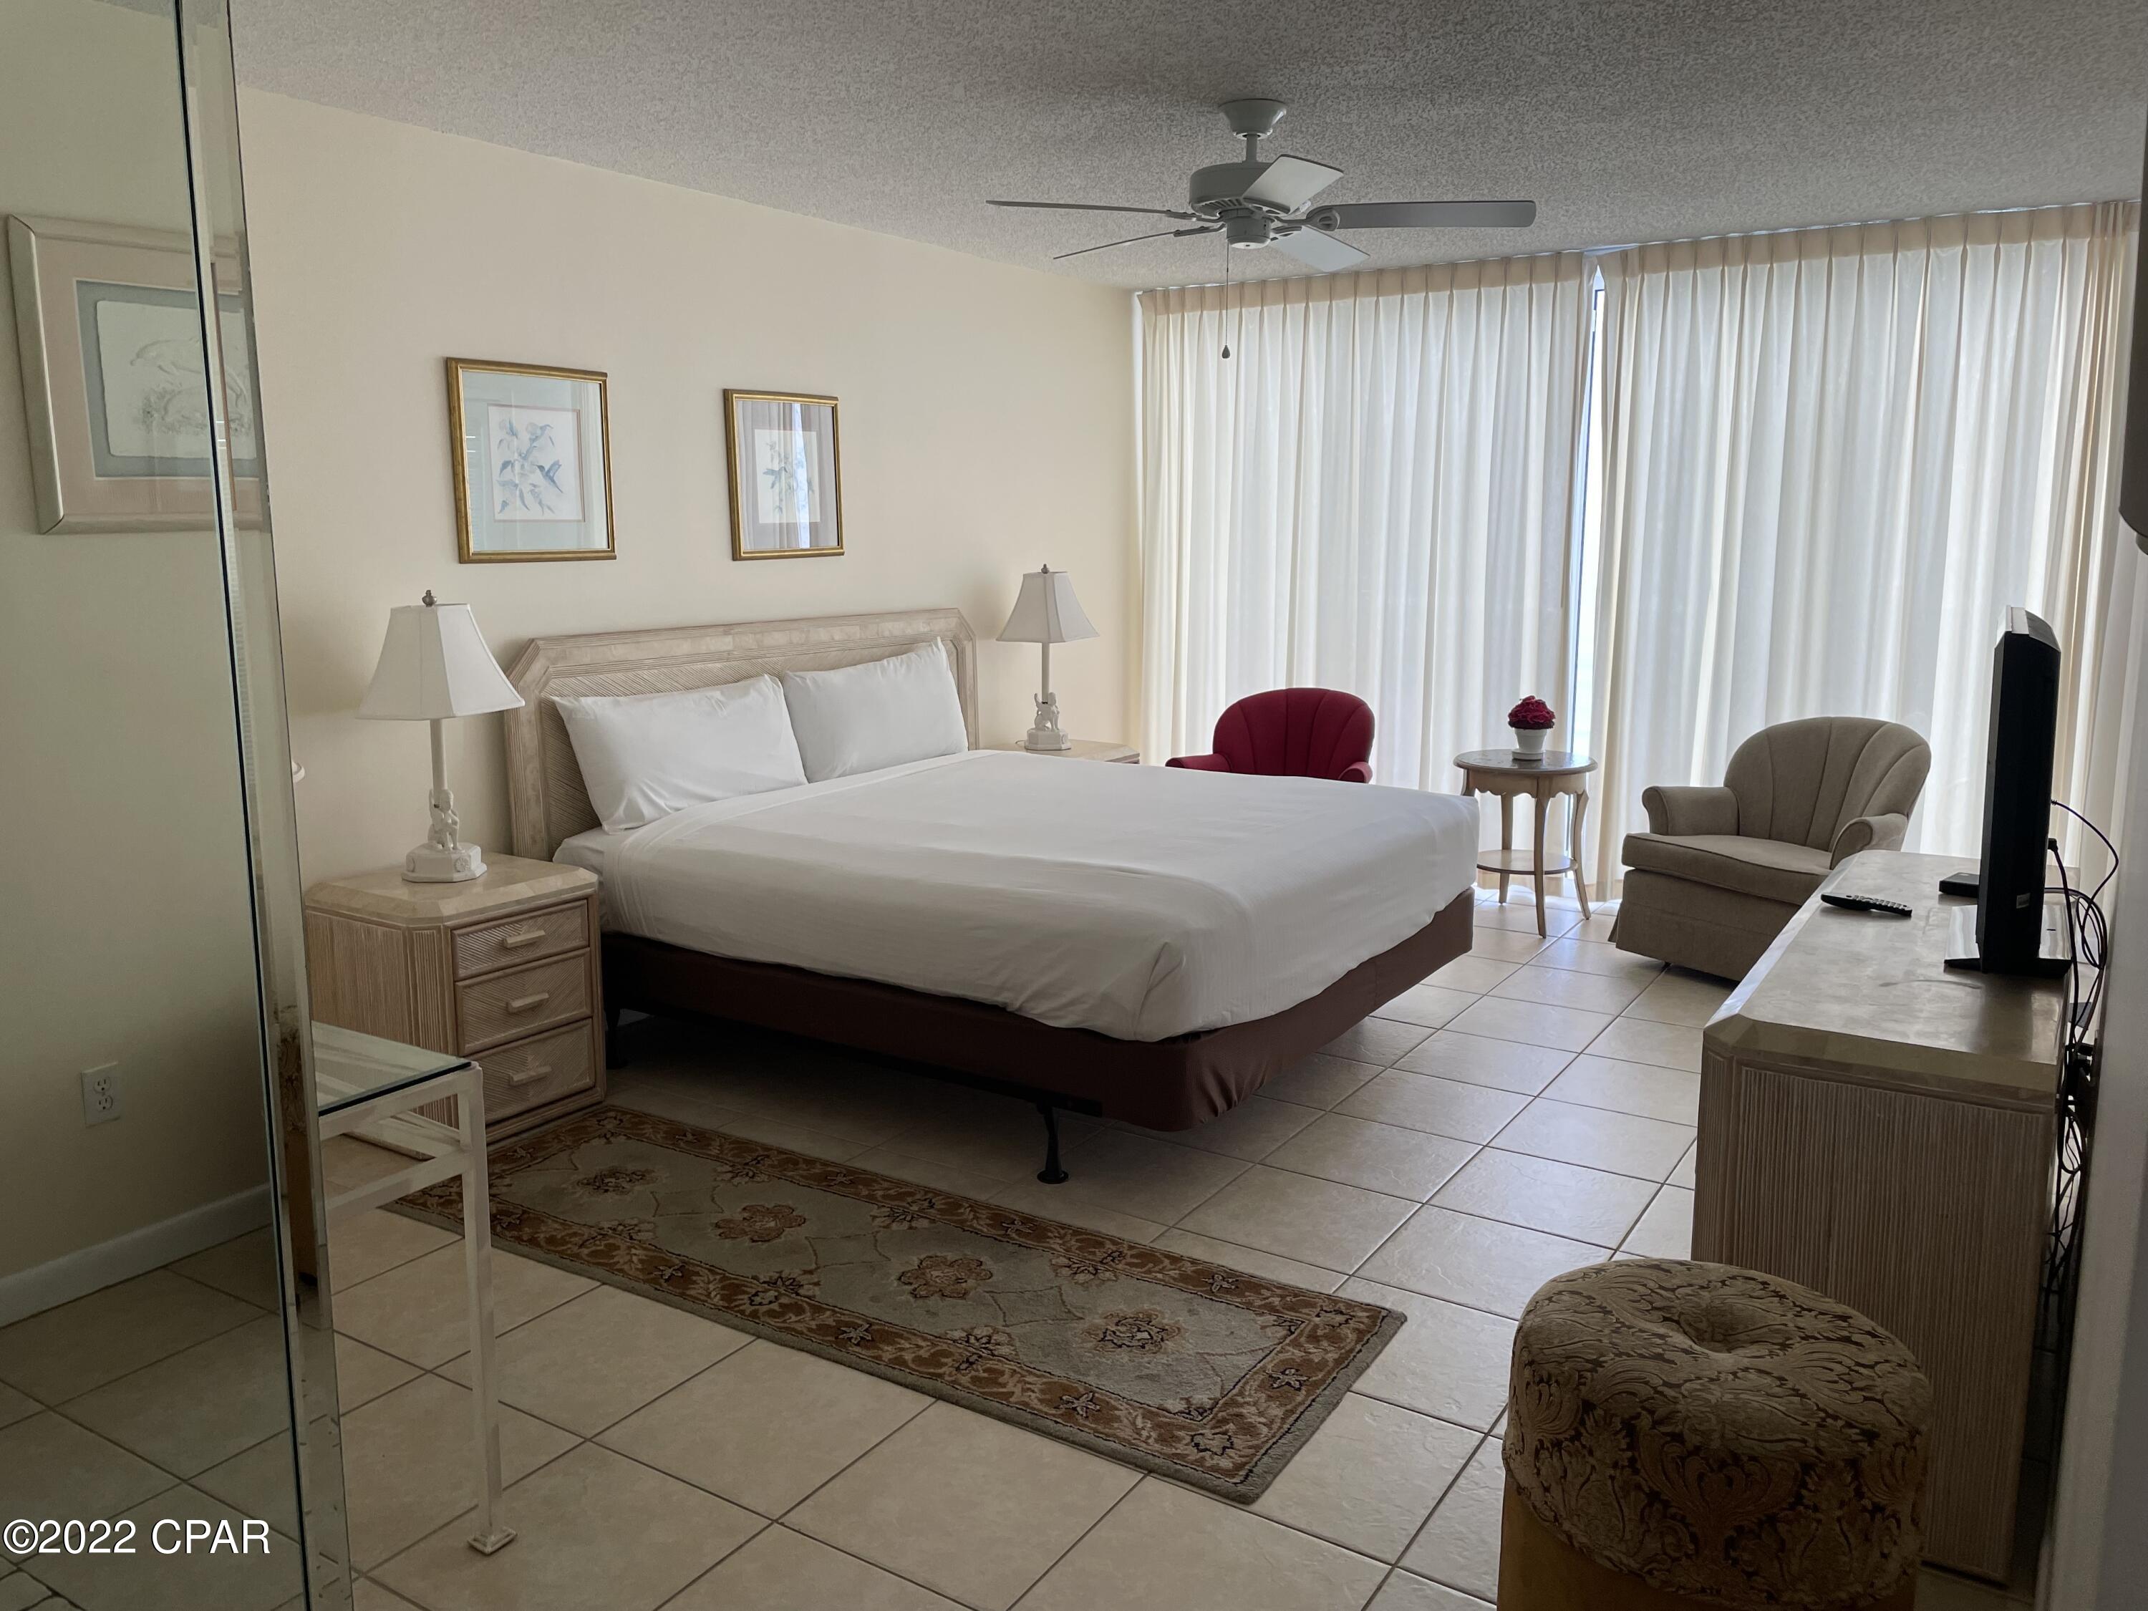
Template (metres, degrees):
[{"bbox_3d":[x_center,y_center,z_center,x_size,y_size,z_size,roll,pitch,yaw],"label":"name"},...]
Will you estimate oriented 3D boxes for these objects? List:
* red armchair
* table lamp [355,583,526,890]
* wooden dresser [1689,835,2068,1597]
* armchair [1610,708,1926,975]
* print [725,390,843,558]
[{"bbox_3d":[0.781,-0.028,6.572,0.781,0.836,0.793,9,13,39],"label":"red armchair"},{"bbox_3d":[-1.579,-0.179,3.998,0.348,0.714,0.335,7,12,32],"label":"table lamp"},{"bbox_3d":[1.584,0.617,3.083,0.490,0.781,1.637,7,12,32],"label":"wooden dresser"},{"bbox_3d":[2.469,0.134,5.702,0.793,0.836,0.781,-7,12,-36],"label":"armchair"},{"bbox_3d":[-0.934,-1.073,5.263,0.028,0.525,0.531,7,12,32],"label":"print"}]

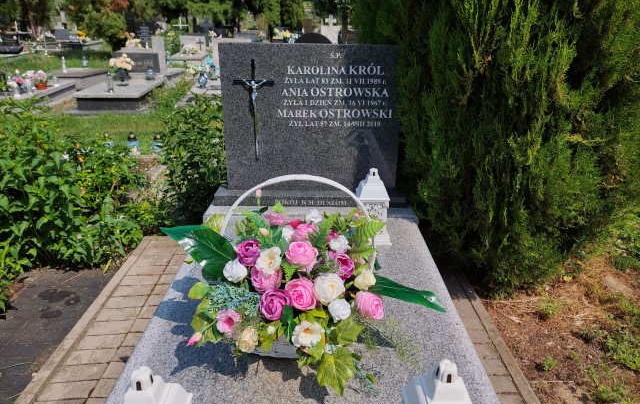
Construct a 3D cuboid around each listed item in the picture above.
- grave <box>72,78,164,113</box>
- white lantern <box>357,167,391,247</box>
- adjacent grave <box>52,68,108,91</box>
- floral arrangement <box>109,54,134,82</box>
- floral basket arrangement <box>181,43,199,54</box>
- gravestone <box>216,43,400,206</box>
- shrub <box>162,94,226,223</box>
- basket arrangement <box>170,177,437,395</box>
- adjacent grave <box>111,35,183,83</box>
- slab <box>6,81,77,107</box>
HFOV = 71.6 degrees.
[{"bbox_3d":[-3.334,-1.897,7.603,1.020,0.220,2.050,-4,24,-6],"label":"grave"},{"bbox_3d":[0.250,0.010,2.037,0.150,0.330,0.150,0,24,3],"label":"white lantern"},{"bbox_3d":[-4.923,-2.553,9.152,0.850,0.200,1.350,-1,24,0],"label":"adjacent grave"},{"bbox_3d":[-3.399,-2.296,7.679,0.430,0.470,0.370,-1,24,0],"label":"floral arrangement"},{"bbox_3d":[-3.525,-4.142,12.056,0.460,0.340,0.380,-1,24,0],"label":"floral basket arrangement"},{"bbox_3d":[-0.045,-0.355,2.110,0.860,0.740,0.170,0,20,0],"label":"gravestone"},{"bbox_3d":[-0.803,-0.256,3.003,0.570,0.900,0.540,-1,24,0],"label":"shrub"},{"bbox_3d":[-0.033,0.202,1.390,0.840,0.510,0.520,-1,24,0],"label":"basket arrangement"},{"bbox_3d":[-3.399,-2.762,8.675,1.150,0.880,0.450,-2,24,-3],"label":"adjacent grave"},{"bbox_3d":[-4.904,-1.737,7.326,1.000,0.200,1.900,-1,24,0],"label":"slab"}]

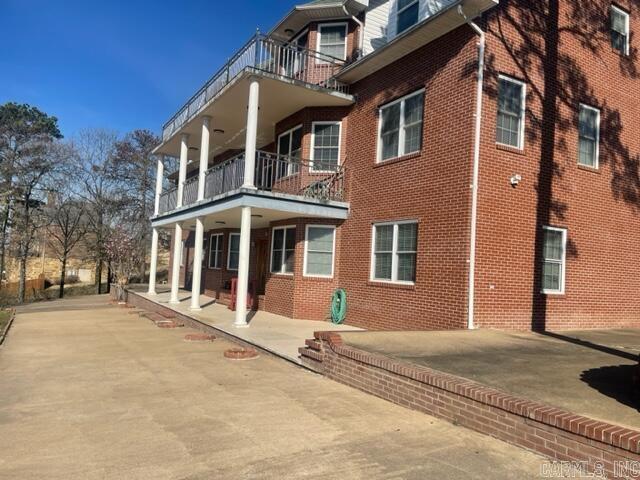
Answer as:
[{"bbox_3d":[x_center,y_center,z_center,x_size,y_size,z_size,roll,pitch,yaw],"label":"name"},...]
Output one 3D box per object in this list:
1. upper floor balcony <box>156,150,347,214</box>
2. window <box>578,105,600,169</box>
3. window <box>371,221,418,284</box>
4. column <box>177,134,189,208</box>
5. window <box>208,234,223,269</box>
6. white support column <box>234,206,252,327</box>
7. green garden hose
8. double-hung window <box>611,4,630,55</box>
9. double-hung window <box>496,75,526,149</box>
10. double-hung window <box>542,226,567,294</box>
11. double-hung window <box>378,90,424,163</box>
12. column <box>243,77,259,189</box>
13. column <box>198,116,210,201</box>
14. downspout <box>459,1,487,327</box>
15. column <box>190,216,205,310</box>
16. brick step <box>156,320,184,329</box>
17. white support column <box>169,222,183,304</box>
[{"bbox_3d":[-3.168,-1.574,17.383,3.050,1.000,10.500,5,-4,-30],"label":"upper floor balcony"},{"bbox_3d":[6.567,-2.532,11.793,0.870,1.490,0.120,5,-4,-30],"label":"window"},{"bbox_3d":[1.783,0.309,11.712,0.120,1.520,1.780,5,-4,-29],"label":"window"},{"bbox_3d":[-5.328,-2.685,18.691,0.290,2.846,0.290,5,-4,-29],"label":"column"},{"bbox_3d":[-4.483,0.478,20.848,0.120,1.500,1.650,5,-4,-30],"label":"window"},{"bbox_3d":[-1.900,0.656,12.037,0.280,2.950,0.280,5,-4,-30],"label":"white support column"},{"bbox_3d":[0.518,1.843,13.324,0.560,0.960,0.190,0,-5,45],"label":"green garden hose"},{"bbox_3d":[7.747,-5.415,12.428,0.810,1.080,0.120,5,-4,-29],"label":"double-hung window"},{"bbox_3d":[4.097,-2.742,10.347,0.870,1.480,0.120,5,-4,-30],"label":"double-hung window"},{"bbox_3d":[5.307,0.476,10.910,0.860,1.490,0.120,5,-4,-29],"label":"double-hung window"},{"bbox_3d":[1.980,-2.755,11.842,0.120,1.490,1.650,5,-4,-30],"label":"double-hung window"},{"bbox_3d":[-1.721,-2.766,12.351,0.290,2.915,0.290,5,-4,-29],"label":"column"},{"bbox_3d":[-3.930,-2.726,16.249,0.290,2.836,0.290,5,-4,-29],"label":"column"},{"bbox_3d":[2.882,-1.453,9.507,0.760,6.400,0.100,5,-4,-30],"label":"downspout"},{"bbox_3d":[-4.047,0.780,15.916,0.290,2.990,0.290,5,-4,-29],"label":"column"},{"bbox_3d":[-4.157,2.347,13.393,0.700,0.130,1.050,5,-4,-30],"label":"brick step"},{"bbox_3d":[-5.458,0.859,18.375,0.290,3.015,0.290,5,-4,-29],"label":"white support column"}]

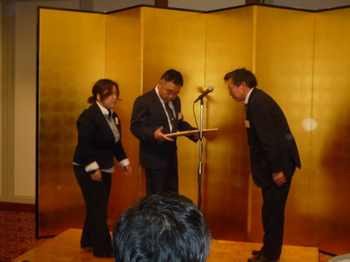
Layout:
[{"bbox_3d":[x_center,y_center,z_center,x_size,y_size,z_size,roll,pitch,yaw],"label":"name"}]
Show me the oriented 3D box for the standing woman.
[{"bbox_3d":[-0.640,0.297,5.195,0.440,1.510,0.470,3,4,35],"label":"standing woman"}]

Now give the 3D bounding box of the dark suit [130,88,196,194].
[{"bbox_3d":[-0.121,0.341,5.327,0.540,1.430,0.450,-1,4,-38],"label":"dark suit"}]

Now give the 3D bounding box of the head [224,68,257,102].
[{"bbox_3d":[0.567,-0.407,5.125,0.230,0.260,0.185,-25,8,-9],"label":"head"}]

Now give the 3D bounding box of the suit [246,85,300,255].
[{"bbox_3d":[0.849,0.350,5.166,0.490,1.470,0.480,1,3,-7],"label":"suit"}]

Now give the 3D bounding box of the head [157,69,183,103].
[{"bbox_3d":[-0.043,-0.409,5.185,0.185,0.260,0.230,-1,32,-30],"label":"head"}]

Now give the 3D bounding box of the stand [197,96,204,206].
[{"bbox_3d":[0.214,0.405,5.110,0.270,1.340,0.270,1,3,0],"label":"stand"}]

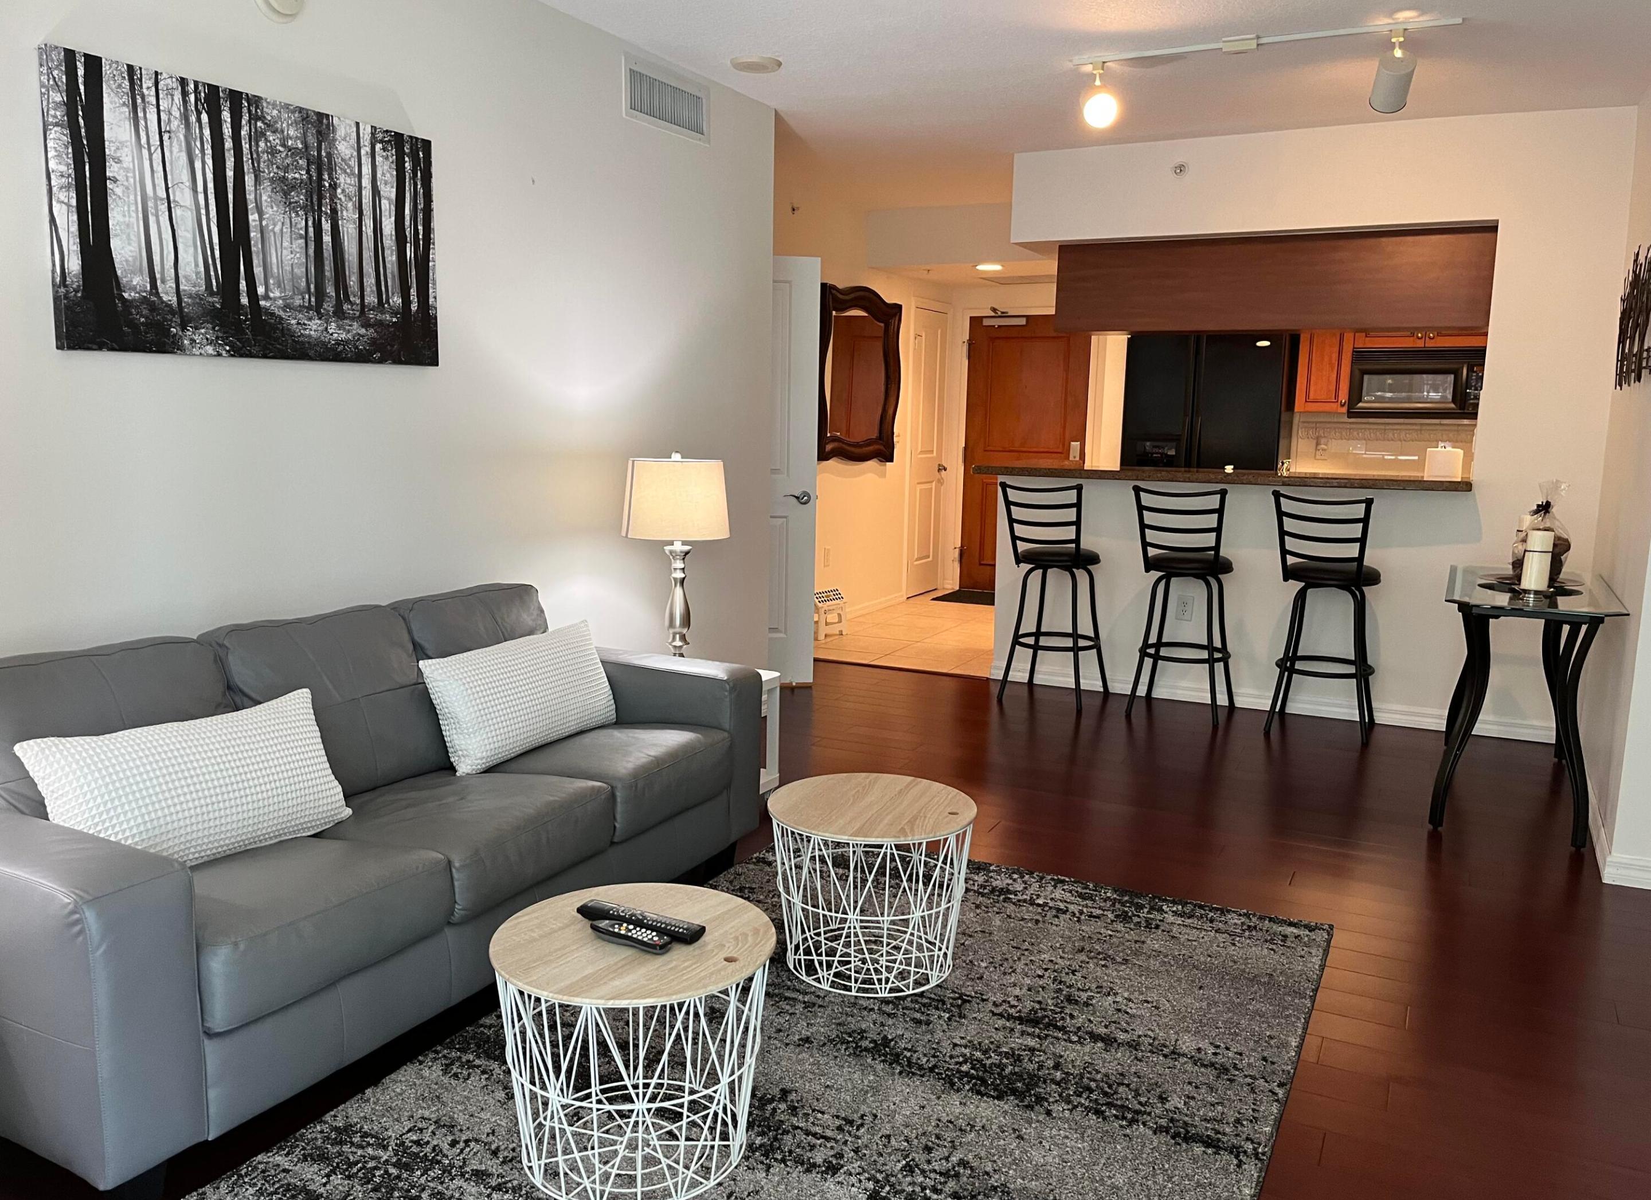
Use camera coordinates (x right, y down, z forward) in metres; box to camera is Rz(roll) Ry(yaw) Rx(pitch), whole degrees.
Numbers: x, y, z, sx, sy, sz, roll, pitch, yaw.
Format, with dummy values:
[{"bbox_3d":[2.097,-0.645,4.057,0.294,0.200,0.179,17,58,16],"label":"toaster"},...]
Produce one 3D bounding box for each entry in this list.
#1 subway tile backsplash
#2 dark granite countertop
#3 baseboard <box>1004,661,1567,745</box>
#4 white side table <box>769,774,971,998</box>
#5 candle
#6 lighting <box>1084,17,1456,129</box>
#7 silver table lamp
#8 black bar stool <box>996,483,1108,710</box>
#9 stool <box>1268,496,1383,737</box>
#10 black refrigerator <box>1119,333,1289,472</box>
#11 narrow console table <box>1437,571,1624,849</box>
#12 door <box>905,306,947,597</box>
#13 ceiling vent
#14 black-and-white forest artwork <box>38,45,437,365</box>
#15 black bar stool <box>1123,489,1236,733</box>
[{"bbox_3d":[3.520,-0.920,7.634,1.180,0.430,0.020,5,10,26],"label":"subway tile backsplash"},{"bbox_3d":[1.750,-0.566,5.660,2.124,0.042,0.380,5,10,25],"label":"dark granite countertop"},{"bbox_3d":[1.968,0.459,5.721,2.530,0.088,0.018,6,10,28],"label":"baseboard"},{"bbox_3d":[0.112,0.683,3.018,0.497,0.400,0.497,1,9,0],"label":"white side table"},{"bbox_3d":[2.431,-0.134,4.235,0.093,0.200,0.093,6,10,28],"label":"candle"},{"bbox_3d":[1.393,-1.696,4.052,1.216,0.260,0.240,5,10,26],"label":"lighting"},{"bbox_3d":[-0.503,-0.116,4.241,0.360,0.760,0.360,1,9,0],"label":"silver table lamp"},{"bbox_3d":[1.091,-0.038,5.857,0.410,1.040,0.475,6,10,30],"label":"black bar stool"},{"bbox_3d":[2.154,0.055,5.304,0.420,1.020,0.470,7,11,36],"label":"stool"},{"bbox_3d":[2.388,-0.707,7.750,0.910,1.780,0.740,6,10,28],"label":"black refrigerator"},{"bbox_3d":[2.511,0.331,4.517,0.514,0.763,1.199,5,10,26],"label":"narrow console table"},{"bbox_3d":[0.717,-1.052,8.985,0.040,2.030,0.580,6,10,28],"label":"door"},{"bbox_3d":[-0.543,-1.759,4.378,0.020,0.205,0.545,5,10,26],"label":"ceiling vent"},{"bbox_3d":[-1.361,-0.903,3.041,0.035,0.612,1.045,6,10,28],"label":"black-and-white forest artwork"},{"bbox_3d":[1.638,0.004,5.631,0.410,1.040,0.475,6,10,28],"label":"black bar stool"}]

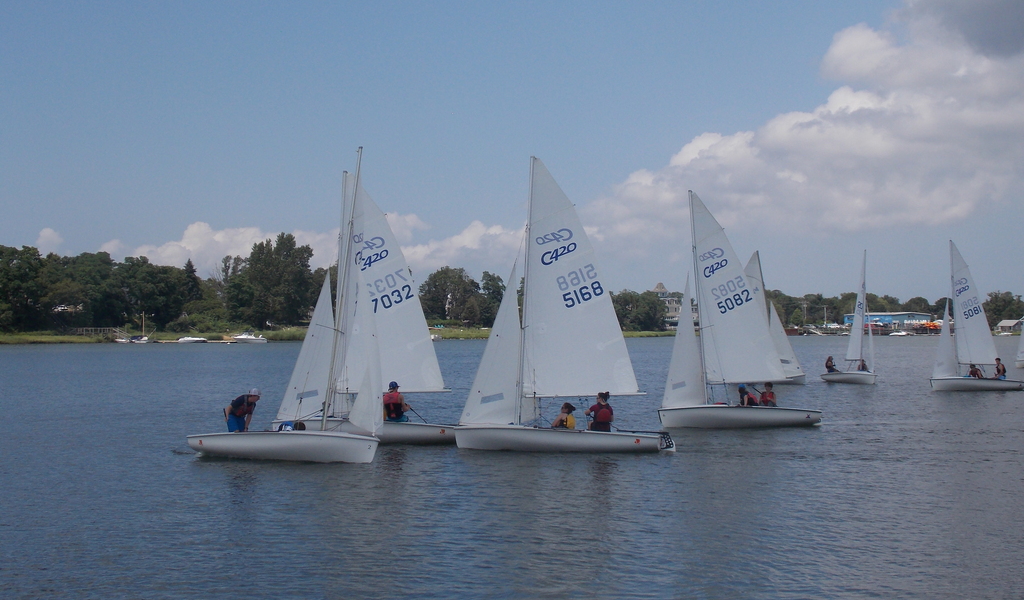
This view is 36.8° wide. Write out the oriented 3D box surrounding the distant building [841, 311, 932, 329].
[{"bbox_3d":[122.058,6.517,500.047,17.000,5.300,24.000,1,-1,-40],"label":"distant building"}]

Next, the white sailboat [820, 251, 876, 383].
[{"bbox_3d":[14.964,0.733,68.353,1.650,6.050,4.300,1,-1,-32],"label":"white sailboat"}]

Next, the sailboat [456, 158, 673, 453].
[{"bbox_3d":[1.055,0.107,31.553,4.400,6.050,1.650,0,-1,13],"label":"sailboat"}]

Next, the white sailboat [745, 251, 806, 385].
[{"bbox_3d":[11.133,0.788,68.553,4.300,6.050,1.650,0,-1,-15],"label":"white sailboat"}]

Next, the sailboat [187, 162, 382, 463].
[{"bbox_3d":[-4.397,0.070,29.654,4.300,6.100,1.700,-1,-1,33],"label":"sailboat"}]

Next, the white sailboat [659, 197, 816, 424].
[{"bbox_3d":[5.764,0.254,38.853,4.300,6.050,1.700,0,-1,-20],"label":"white sailboat"}]

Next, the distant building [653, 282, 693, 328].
[{"bbox_3d":[56.335,2.283,530.150,15.000,16.800,14.000,0,-1,5],"label":"distant building"}]

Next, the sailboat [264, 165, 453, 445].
[{"bbox_3d":[-3.122,0.191,33.753,4.350,6.050,1.650,0,-1,12],"label":"sailboat"}]

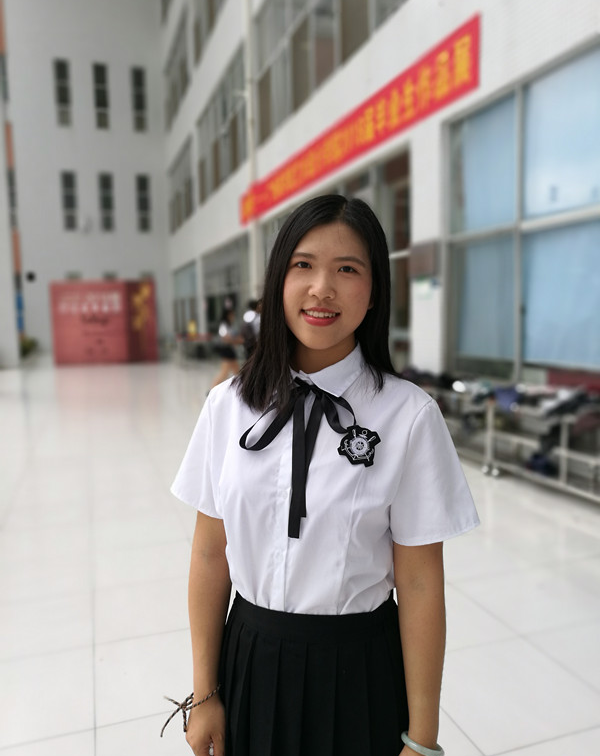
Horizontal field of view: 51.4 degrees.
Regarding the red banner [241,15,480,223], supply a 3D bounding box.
[{"bbox_3d":[0.185,-4.011,11.696,0.100,0.740,10.671,-3,6,-19],"label":"red banner"}]

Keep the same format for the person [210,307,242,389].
[{"bbox_3d":[-1.237,-0.356,10.501,0.600,1.620,0.450,-2,6,-12],"label":"person"}]

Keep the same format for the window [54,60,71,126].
[{"bbox_3d":[-10.775,-12.948,28.423,0.607,2.881,0.120,-3,6,-19],"label":"window"}]

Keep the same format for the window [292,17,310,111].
[{"bbox_3d":[0.098,-5.900,11.960,0.080,1.216,0.992,-3,6,-19],"label":"window"}]

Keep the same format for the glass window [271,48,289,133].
[{"bbox_3d":[-0.342,-6.048,13.226,0.080,1.345,1.248,-3,6,-19],"label":"glass window"}]

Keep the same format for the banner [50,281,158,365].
[{"bbox_3d":[-6.418,-1.832,20.686,3.267,2.798,0.400,-3,6,-19],"label":"banner"}]

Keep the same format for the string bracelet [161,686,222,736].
[{"bbox_3d":[-0.181,0.556,1.040,0.088,0.066,0.060,1,8,18],"label":"string bracelet"}]

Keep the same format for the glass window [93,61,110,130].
[{"bbox_3d":[-9.211,-13.035,28.956,0.641,2.855,0.120,-3,6,-19],"label":"glass window"}]

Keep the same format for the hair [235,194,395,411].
[{"bbox_3d":[0.025,-0.116,0.955,0.236,0.320,0.220,1,5,7],"label":"hair"}]

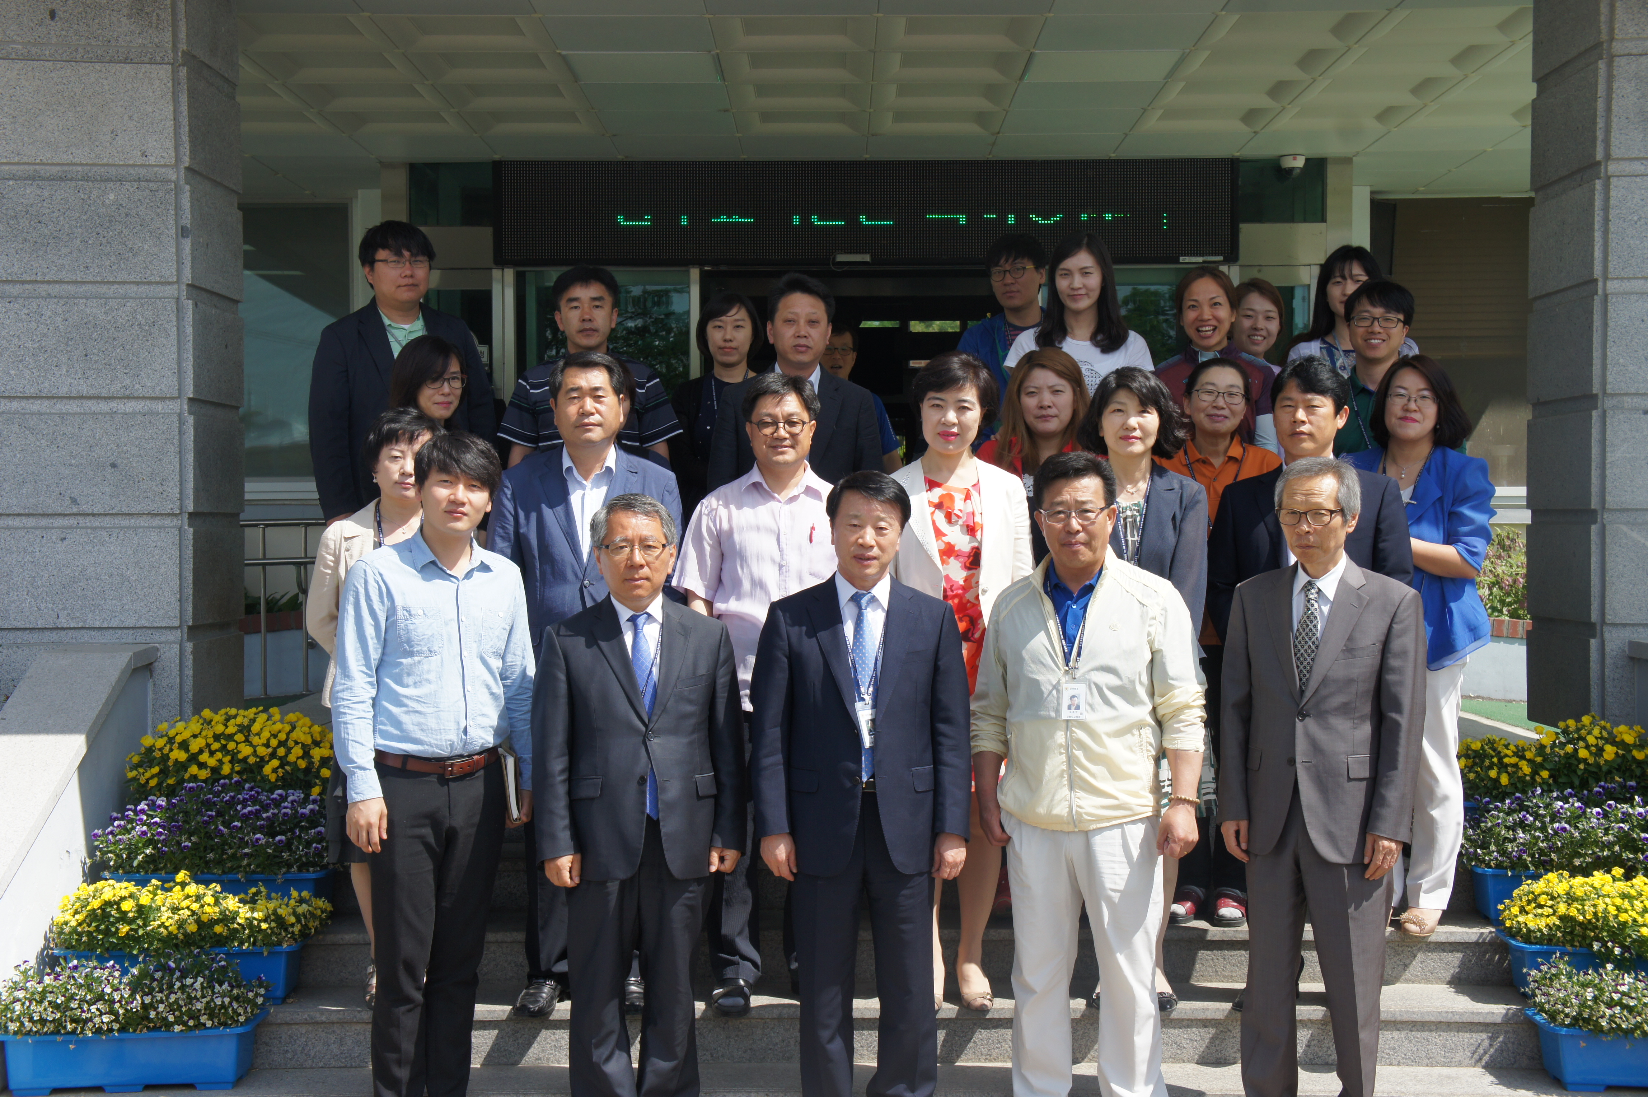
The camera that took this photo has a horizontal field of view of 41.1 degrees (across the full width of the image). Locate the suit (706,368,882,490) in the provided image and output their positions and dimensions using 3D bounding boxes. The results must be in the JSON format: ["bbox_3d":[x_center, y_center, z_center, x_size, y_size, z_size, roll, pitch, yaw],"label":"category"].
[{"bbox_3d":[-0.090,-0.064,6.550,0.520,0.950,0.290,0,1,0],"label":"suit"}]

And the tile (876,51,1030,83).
[{"bbox_3d":[0.497,-1.908,8.601,0.600,0.040,0.600,0,1,0],"label":"tile"}]

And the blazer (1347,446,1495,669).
[{"bbox_3d":[1.647,0.020,6.180,0.470,0.640,0.290,0,1,18],"label":"blazer"}]

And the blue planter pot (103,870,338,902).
[{"bbox_3d":[-1.666,0.966,6.100,0.595,0.165,0.220,0,1,0],"label":"blue planter pot"}]

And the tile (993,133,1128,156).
[{"bbox_3d":[1.104,-1.929,10.398,0.600,0.030,0.600,0,1,0],"label":"tile"}]

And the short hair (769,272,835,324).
[{"bbox_3d":[-0.065,-0.730,6.520,0.192,0.180,0.220,0,1,0],"label":"short hair"}]

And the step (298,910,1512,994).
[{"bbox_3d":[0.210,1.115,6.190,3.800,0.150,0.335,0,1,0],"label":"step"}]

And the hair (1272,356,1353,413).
[{"bbox_3d":[1.302,-0.422,5.860,0.205,0.190,0.230,0,1,27],"label":"hair"}]

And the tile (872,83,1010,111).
[{"bbox_3d":[0.502,-1.915,9.195,0.600,0.060,0.600,0,1,0],"label":"tile"}]

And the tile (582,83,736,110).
[{"bbox_3d":[-0.701,-1.909,9.244,0.600,0.030,0.600,0,1,0],"label":"tile"}]

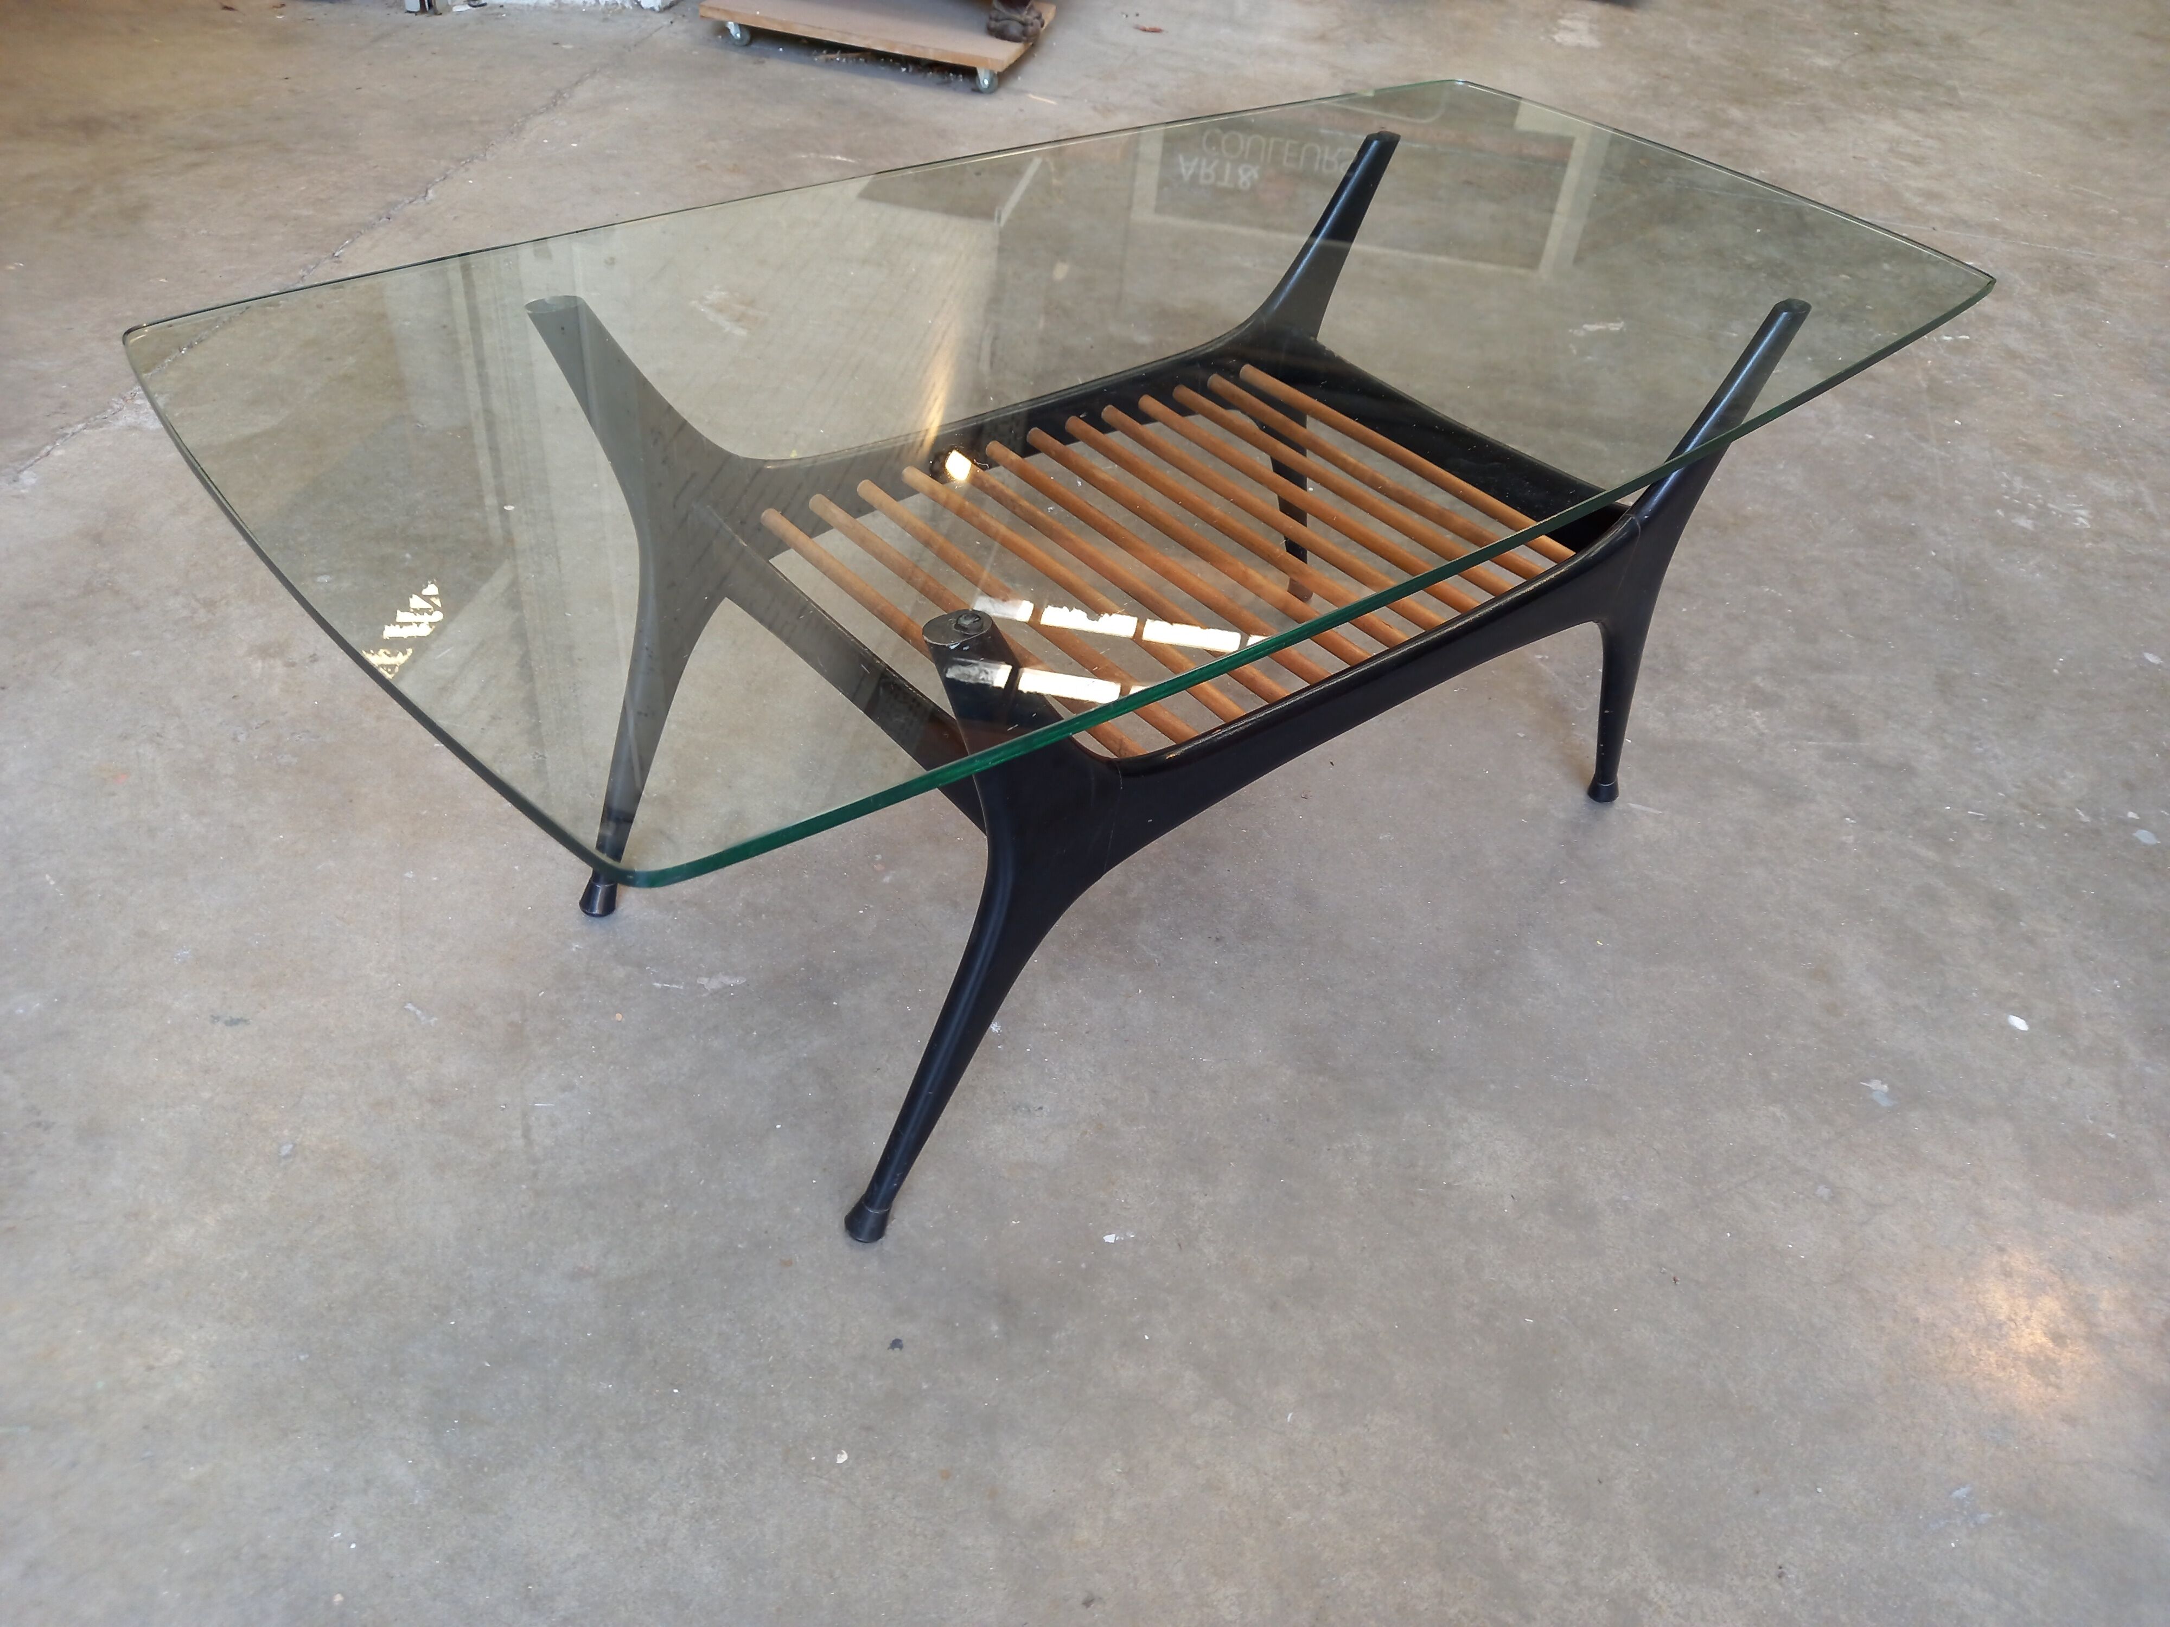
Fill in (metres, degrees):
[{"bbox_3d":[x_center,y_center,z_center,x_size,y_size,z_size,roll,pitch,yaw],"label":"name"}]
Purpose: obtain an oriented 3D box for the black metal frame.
[{"bbox_3d":[0.073,-0.155,1.172,0.832,0.469,0.420,-26,51,-33],"label":"black metal frame"}]

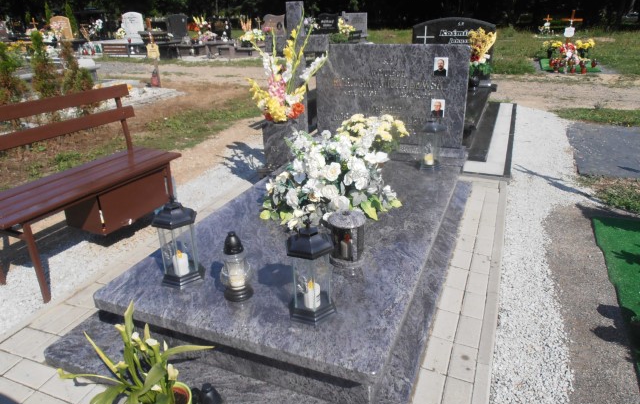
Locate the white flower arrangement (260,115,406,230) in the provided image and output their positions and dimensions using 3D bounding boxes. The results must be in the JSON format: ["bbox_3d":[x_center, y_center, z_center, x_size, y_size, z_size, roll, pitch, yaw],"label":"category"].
[{"bbox_3d":[0.107,-0.159,2.503,0.720,0.480,0.500,9,26,21],"label":"white flower arrangement"}]

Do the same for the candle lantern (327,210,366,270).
[{"bbox_3d":[0.132,0.171,2.074,0.165,0.227,0.165,9,26,21],"label":"candle lantern"}]

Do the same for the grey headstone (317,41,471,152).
[{"bbox_3d":[0.550,-0.868,3.574,1.210,0.760,0.090,9,26,21],"label":"grey headstone"}]

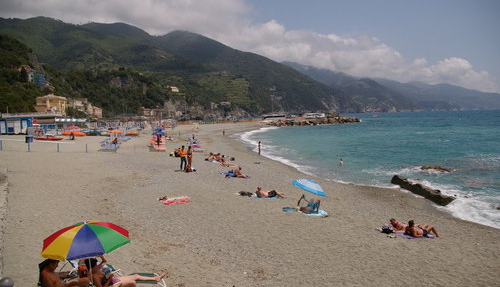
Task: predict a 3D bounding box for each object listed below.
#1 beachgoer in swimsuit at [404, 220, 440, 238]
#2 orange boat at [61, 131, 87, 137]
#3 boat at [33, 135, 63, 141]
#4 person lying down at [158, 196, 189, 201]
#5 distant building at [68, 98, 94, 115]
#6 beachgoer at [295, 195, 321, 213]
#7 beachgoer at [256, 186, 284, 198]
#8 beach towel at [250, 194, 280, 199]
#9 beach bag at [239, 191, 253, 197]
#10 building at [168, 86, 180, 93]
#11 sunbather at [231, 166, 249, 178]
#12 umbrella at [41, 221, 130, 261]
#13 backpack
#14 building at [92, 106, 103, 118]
[{"bbox_3d":[6.201,3.056,13.400,1.220,0.600,0.580,0,5,7],"label":"beachgoer in swimsuit"},{"bbox_3d":[-28.168,-1.440,60.000,3.500,0.850,2.600,-1,5,0],"label":"orange boat"},{"bbox_3d":[-27.584,-0.673,51.500,4.000,0.750,1.600,0,5,11],"label":"boat"},{"bbox_3d":[-3.611,2.650,18.000,1.650,0.270,0.500,-3,4,-16],"label":"person lying down"},{"bbox_3d":[-65.171,-14.310,145.000,9.700,6.800,8.500,-2,5,-14],"label":"distant building"},{"bbox_3d":[2.628,2.740,16.700,1.100,0.720,0.550,1,5,20],"label":"beachgoer"},{"bbox_3d":[1.092,2.533,19.500,1.500,0.500,0.500,0,5,7],"label":"beachgoer"},{"bbox_3d":[0.854,2.865,20.000,1.650,0.080,0.800,-1,5,0],"label":"beach towel"},{"bbox_3d":[-0.241,2.734,20.100,0.700,0.300,0.400,-1,5,0],"label":"beach bag"},{"bbox_3d":[-88.023,-63.025,440.000,9.500,7.000,7.500,-3,6,-30],"label":"building"},{"bbox_3d":[-0.709,1.930,25.300,1.100,0.750,0.600,4,7,41],"label":"sunbather"},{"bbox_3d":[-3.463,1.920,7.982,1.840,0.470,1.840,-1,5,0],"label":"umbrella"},{"bbox_3d":[5.145,3.242,14.100,0.420,0.260,0.280,-2,5,-18],"label":"backpack"},{"bbox_3d":[-107.795,-22.478,265.000,5.600,7.600,4.800,-5,7,-43],"label":"building"}]

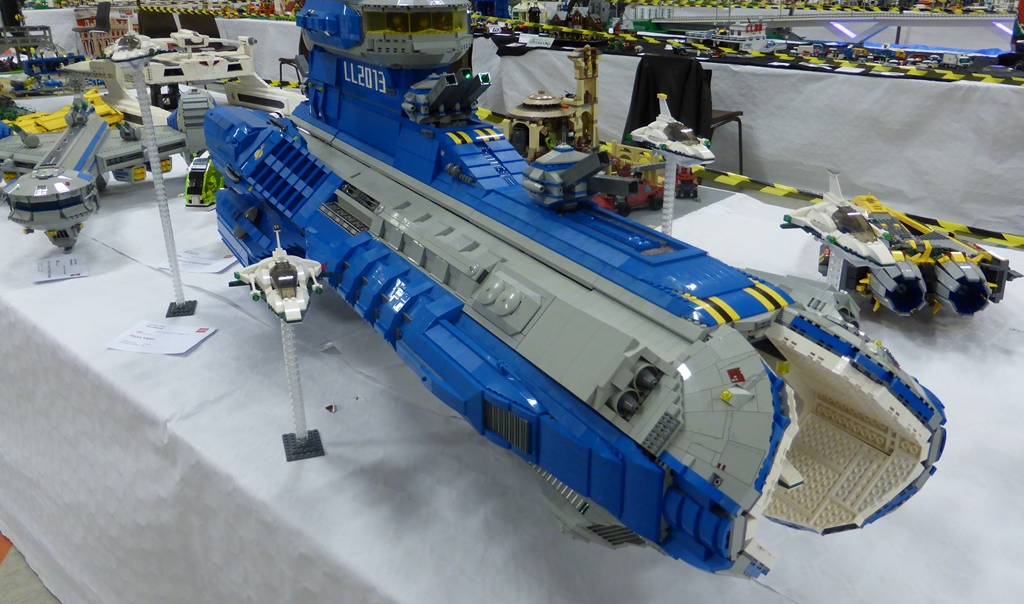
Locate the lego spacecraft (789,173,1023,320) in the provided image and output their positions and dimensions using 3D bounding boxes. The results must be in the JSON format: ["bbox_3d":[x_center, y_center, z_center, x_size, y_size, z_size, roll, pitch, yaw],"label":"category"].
[{"bbox_3d":[0.472,-0.081,0.998,0.275,0.157,0.230,-3,23,-8],"label":"lego spacecraft"}]

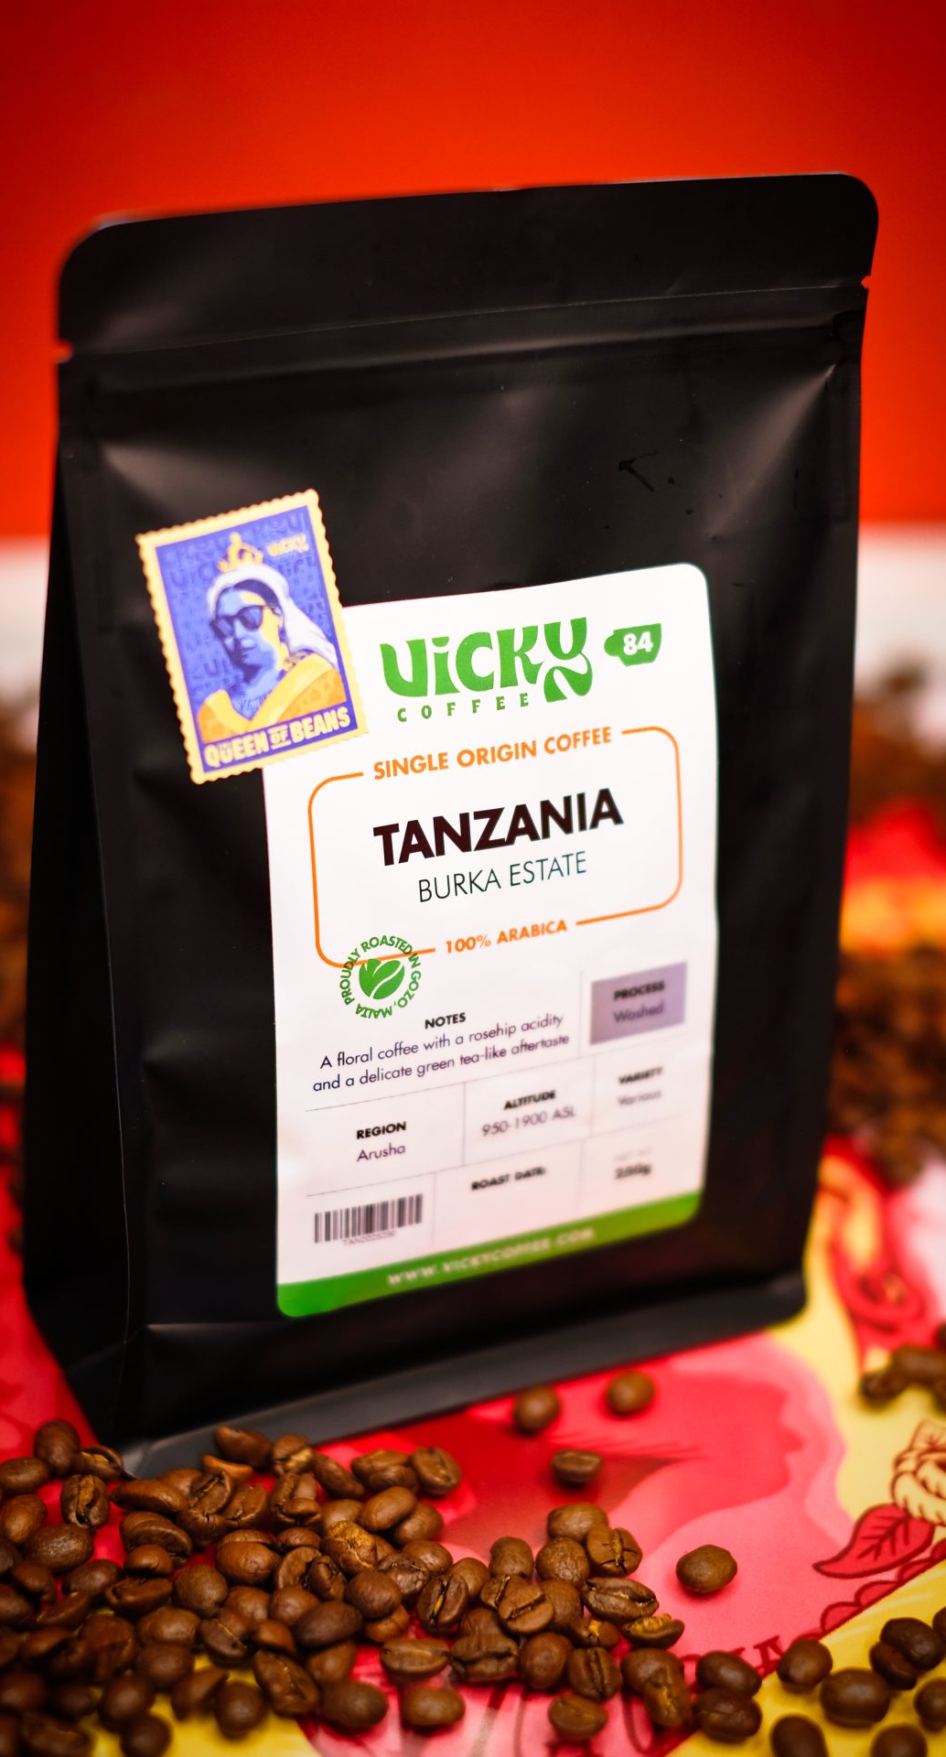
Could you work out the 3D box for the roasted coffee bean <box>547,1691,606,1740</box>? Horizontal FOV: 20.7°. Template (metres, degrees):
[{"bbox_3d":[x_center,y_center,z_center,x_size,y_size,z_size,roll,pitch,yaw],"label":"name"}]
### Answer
[{"bbox_3d":[0.017,0.134,0.413,0.010,0.006,0.008,11,27,17],"label":"roasted coffee bean"}]

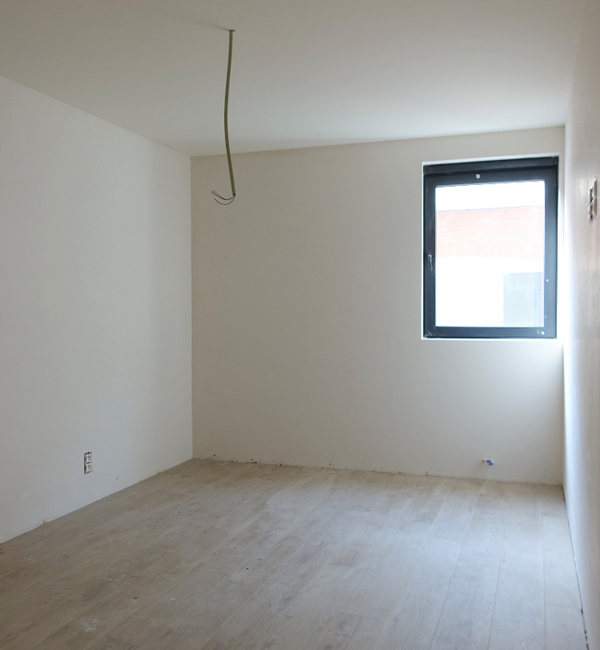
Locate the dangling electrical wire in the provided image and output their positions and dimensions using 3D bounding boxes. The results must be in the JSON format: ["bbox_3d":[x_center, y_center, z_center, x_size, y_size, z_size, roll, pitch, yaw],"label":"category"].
[{"bbox_3d":[-0.348,-0.944,2.727,0.114,0.779,0.070,0,2,0],"label":"dangling electrical wire"}]

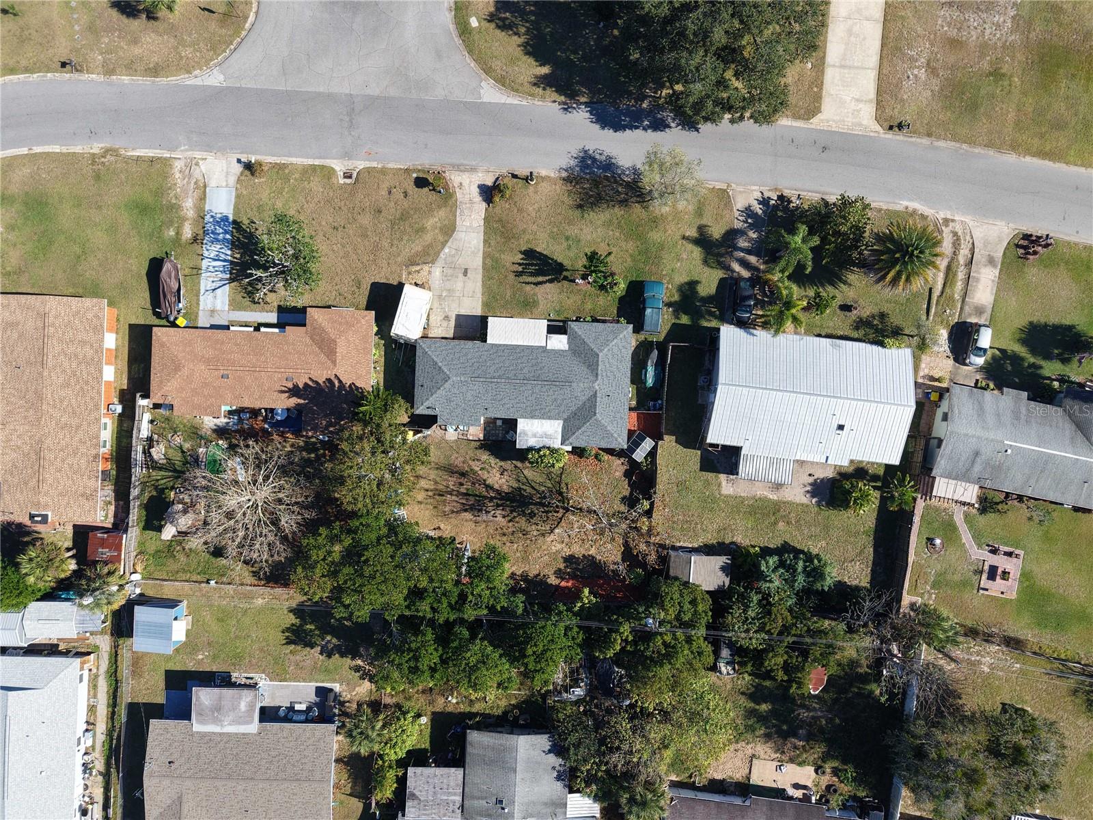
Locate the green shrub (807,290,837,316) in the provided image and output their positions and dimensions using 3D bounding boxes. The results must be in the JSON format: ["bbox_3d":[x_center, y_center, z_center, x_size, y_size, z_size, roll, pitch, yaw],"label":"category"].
[{"bbox_3d":[26.900,-10.400,74.000,2.800,1.400,2.400,0,90,0],"label":"green shrub"}]

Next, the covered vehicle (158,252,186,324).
[{"bbox_3d":[-33.622,-11.034,68.169,2.000,2.000,6.300,1,90,-2],"label":"covered vehicle"}]

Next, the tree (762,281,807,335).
[{"bbox_3d":[20.794,-8.946,68.085,3.960,5.900,4.780,2,90,-2],"label":"tree"}]

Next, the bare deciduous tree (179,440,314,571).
[{"bbox_3d":[-24.673,7.919,65.023,10.650,9.200,10.650,0,90,-2],"label":"bare deciduous tree"}]

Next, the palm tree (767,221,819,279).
[{"bbox_3d":[21.669,-14.018,68.424,4.520,5.300,4.970,0,90,-2],"label":"palm tree"}]

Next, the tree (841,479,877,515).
[{"bbox_3d":[29.980,8.350,73.300,3.500,2.700,3.500,0,90,0],"label":"tree"}]

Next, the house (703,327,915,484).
[{"bbox_3d":[23.663,0.147,69.056,17.730,4.300,13.530,7,90,-2],"label":"house"}]

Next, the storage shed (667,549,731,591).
[{"bbox_3d":[13.894,14.747,69.641,5.710,2.700,3.190,2,90,-2],"label":"storage shed"}]

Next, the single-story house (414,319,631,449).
[{"bbox_3d":[-2.270,-2.700,72.750,20.500,4.000,11.850,3,90,0],"label":"single-story house"}]

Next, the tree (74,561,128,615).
[{"bbox_3d":[-41.750,16.660,72.200,5.100,5.200,4.900,0,90,0],"label":"tree"}]

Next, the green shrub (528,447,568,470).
[{"bbox_3d":[0.106,4.393,69.339,3.660,2.200,2.020,0,90,-2],"label":"green shrub"}]

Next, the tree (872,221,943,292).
[{"bbox_3d":[33.400,-14.240,71.900,6.600,5.600,6.500,0,90,0],"label":"tree"}]

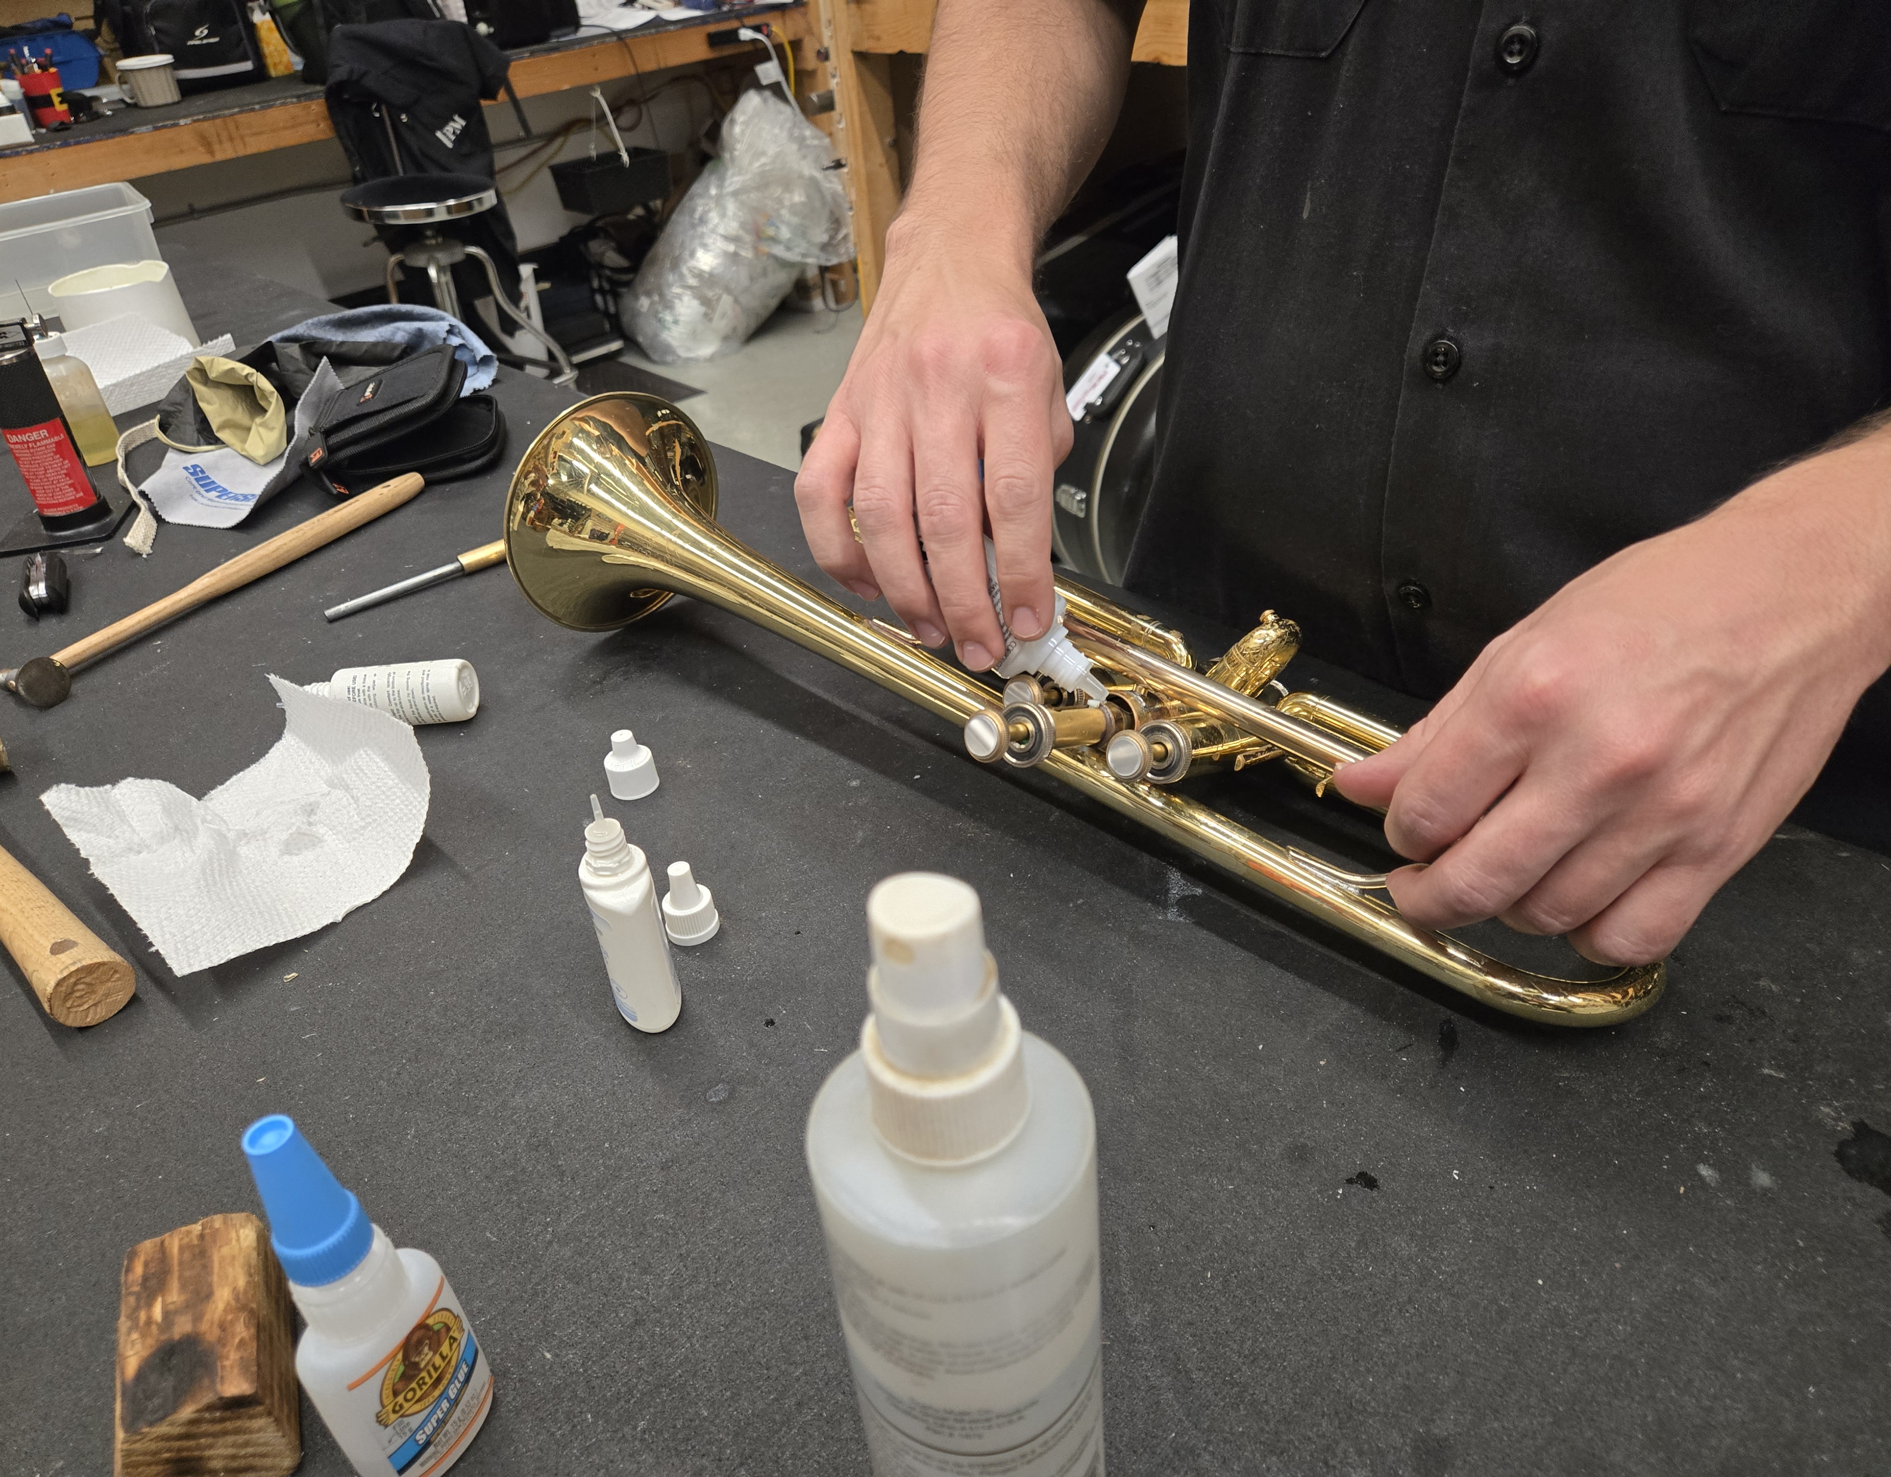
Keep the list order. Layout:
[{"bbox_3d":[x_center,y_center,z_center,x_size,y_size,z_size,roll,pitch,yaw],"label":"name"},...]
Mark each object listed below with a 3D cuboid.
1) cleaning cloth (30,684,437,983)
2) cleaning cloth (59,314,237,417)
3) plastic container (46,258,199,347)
[{"bbox_3d":[-0.283,0.025,0.533,0.180,0.043,0.115,25,44,38],"label":"cleaning cloth"},{"bbox_3d":[-0.687,-0.334,1.127,0.108,0.050,0.162,-28,39,-30],"label":"cleaning cloth"},{"bbox_3d":[-0.725,-0.370,1.163,0.100,0.078,0.100,-23,37,-24],"label":"plastic container"}]

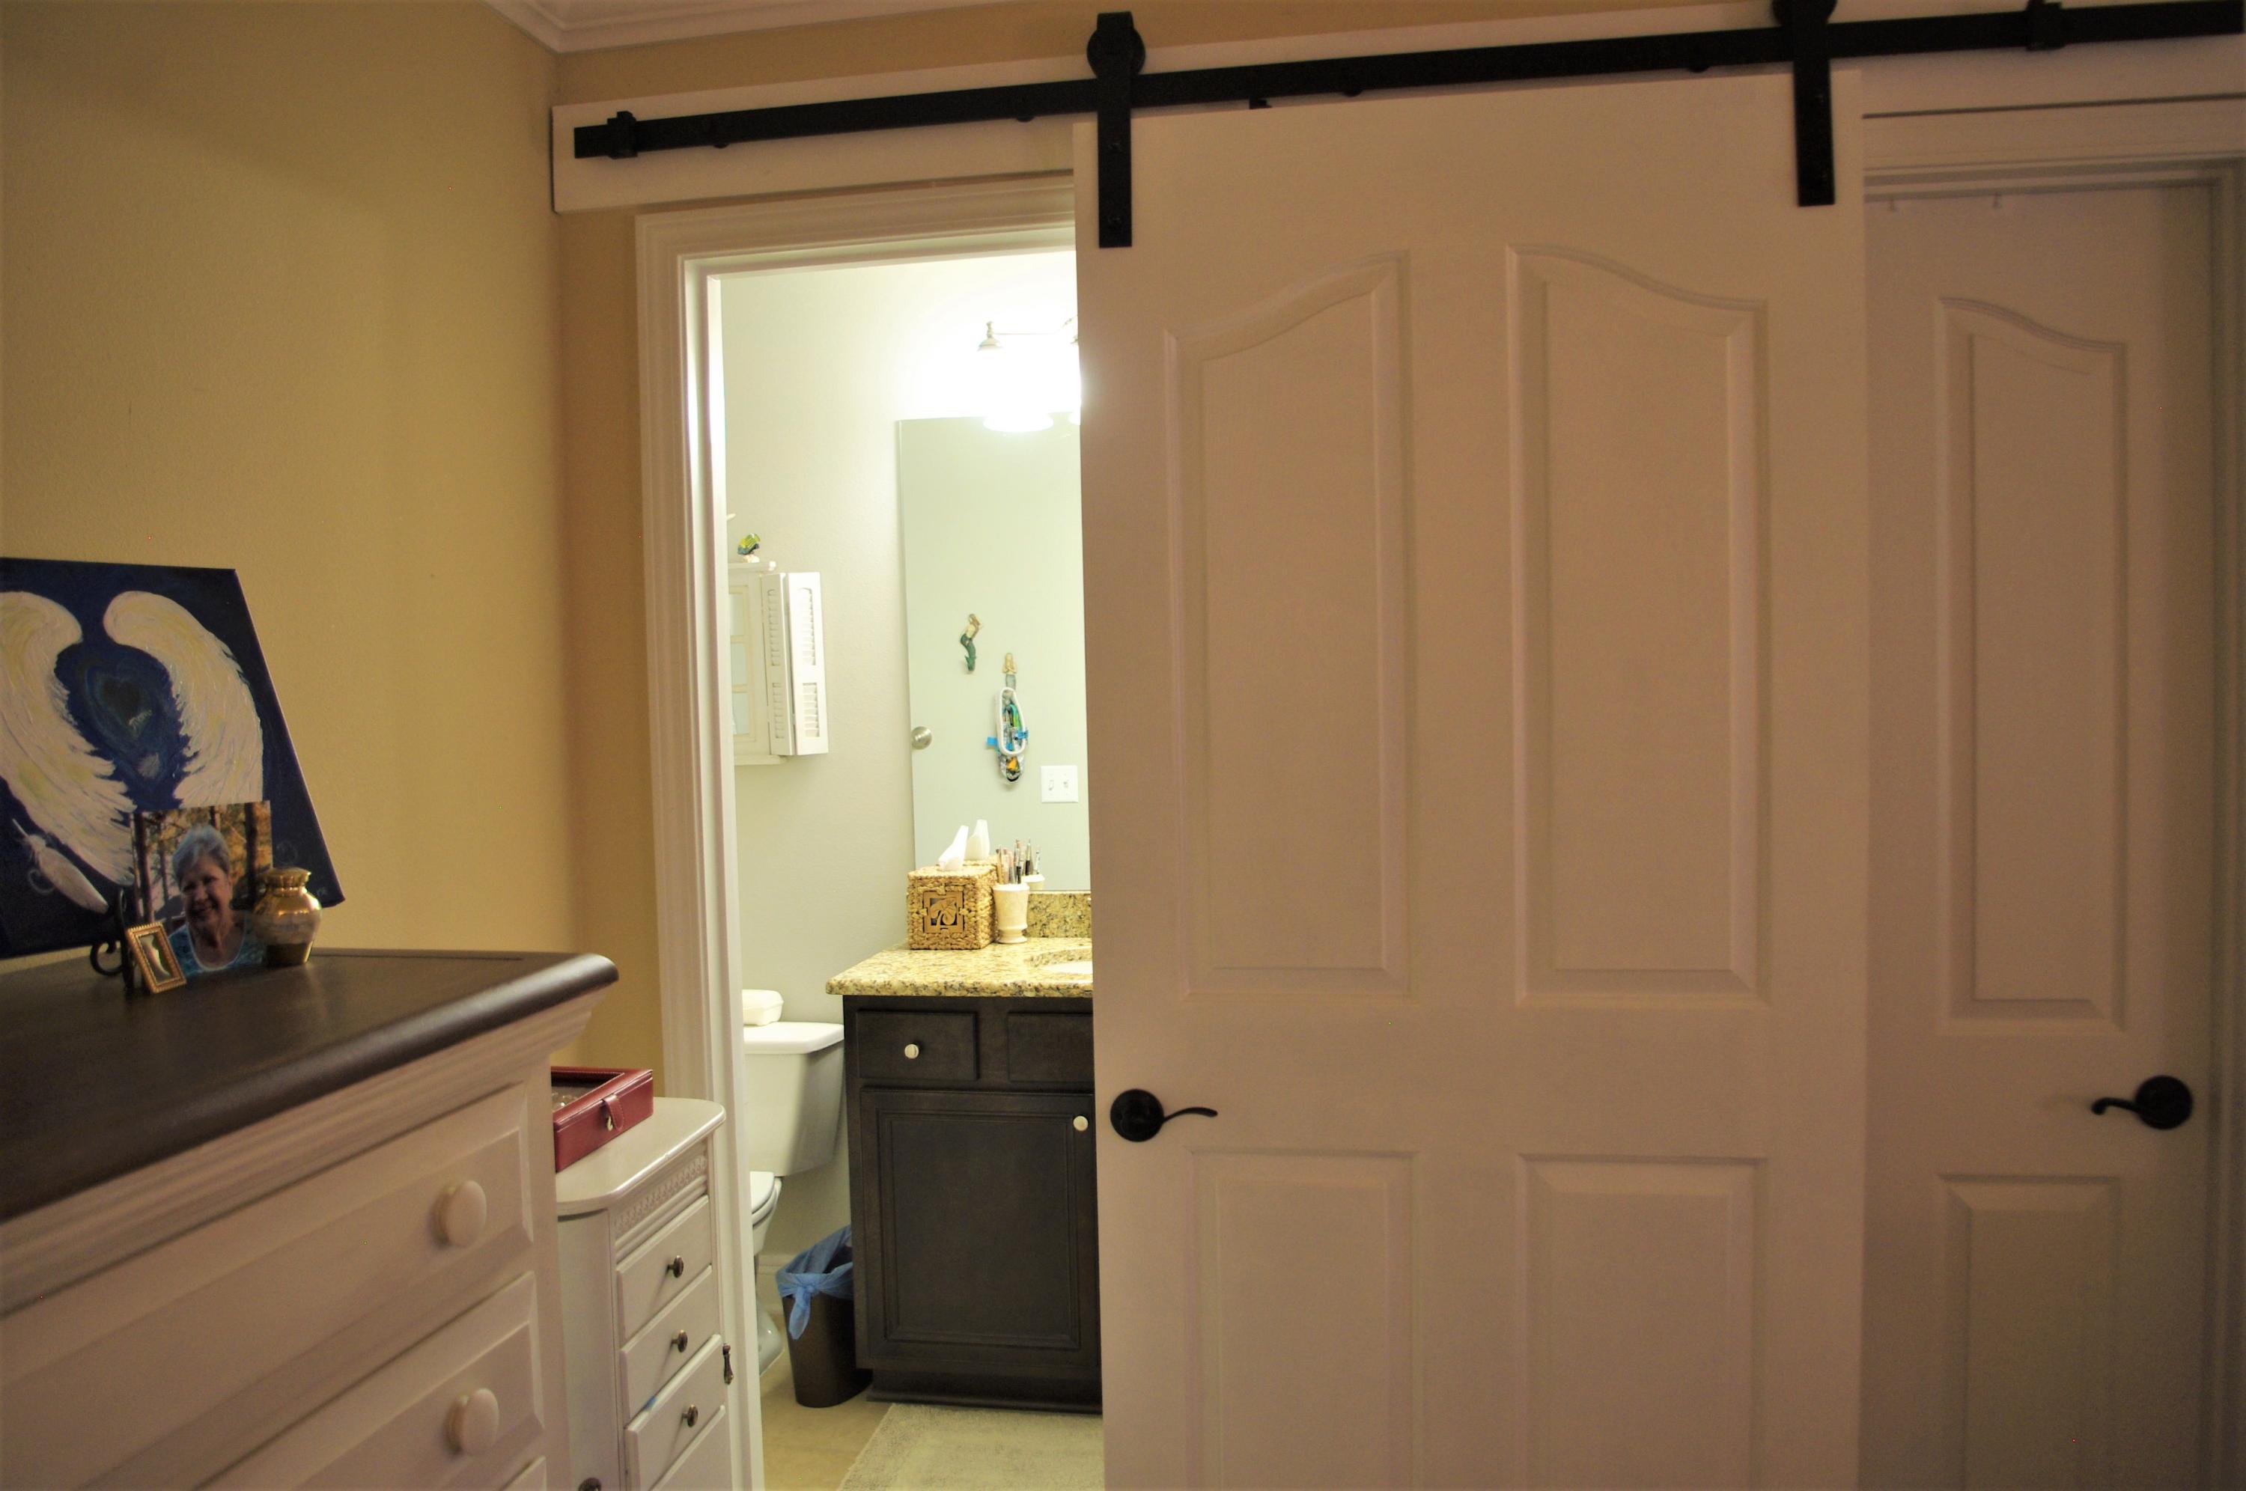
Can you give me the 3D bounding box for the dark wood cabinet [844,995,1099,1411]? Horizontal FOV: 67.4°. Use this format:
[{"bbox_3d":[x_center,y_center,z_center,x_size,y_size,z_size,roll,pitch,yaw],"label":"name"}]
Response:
[{"bbox_3d":[0.033,0.882,3.417,1.053,0.842,0.513,-1,3,10],"label":"dark wood cabinet"}]

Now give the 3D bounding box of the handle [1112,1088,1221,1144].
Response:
[{"bbox_3d":[0.047,0.447,2.022,0.133,0.065,0.059,-1,3,10],"label":"handle"}]

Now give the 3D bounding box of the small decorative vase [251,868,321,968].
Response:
[{"bbox_3d":[-0.678,0.140,1.365,0.055,0.078,0.055,-1,3,10],"label":"small decorative vase"}]

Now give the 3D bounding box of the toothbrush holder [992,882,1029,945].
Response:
[{"bbox_3d":[-0.236,0.363,3.612,0.077,0.128,0.077,-1,3,10],"label":"toothbrush holder"}]

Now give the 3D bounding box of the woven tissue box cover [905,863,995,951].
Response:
[{"bbox_3d":[-0.362,0.353,3.614,0.151,0.153,0.146,-1,3,10],"label":"woven tissue box cover"}]

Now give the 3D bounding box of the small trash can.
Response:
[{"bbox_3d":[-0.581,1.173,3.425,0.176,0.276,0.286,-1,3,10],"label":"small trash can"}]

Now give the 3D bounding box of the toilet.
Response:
[{"bbox_3d":[-0.894,0.975,3.455,0.464,0.686,0.701,-1,3,10],"label":"toilet"}]

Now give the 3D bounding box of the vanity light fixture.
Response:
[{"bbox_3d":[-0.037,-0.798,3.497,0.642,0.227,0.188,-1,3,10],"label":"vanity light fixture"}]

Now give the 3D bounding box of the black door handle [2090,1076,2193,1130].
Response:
[{"bbox_3d":[1.204,0.425,1.984,0.135,0.066,0.059,-1,3,10],"label":"black door handle"}]

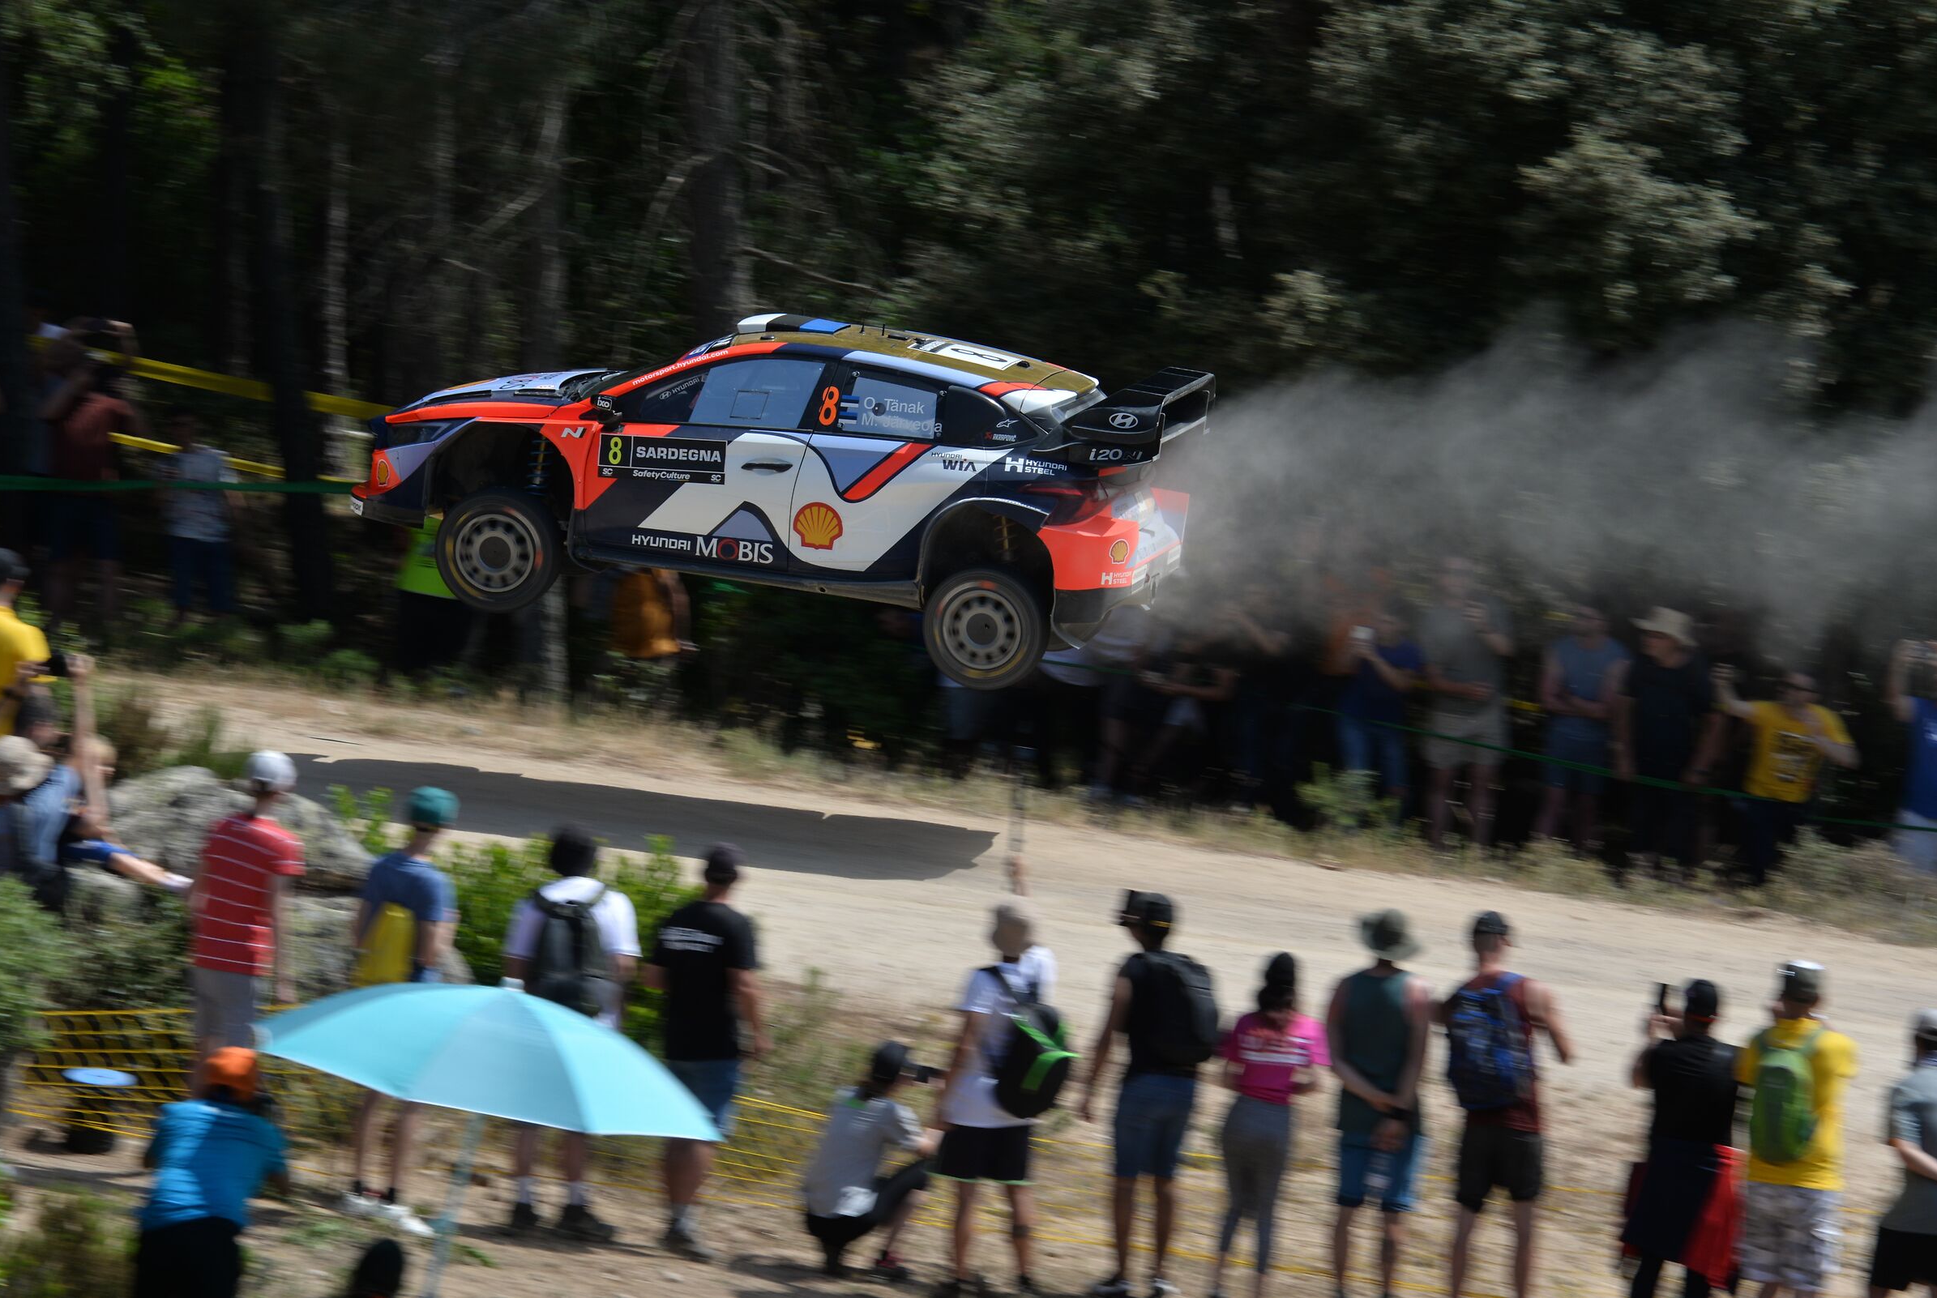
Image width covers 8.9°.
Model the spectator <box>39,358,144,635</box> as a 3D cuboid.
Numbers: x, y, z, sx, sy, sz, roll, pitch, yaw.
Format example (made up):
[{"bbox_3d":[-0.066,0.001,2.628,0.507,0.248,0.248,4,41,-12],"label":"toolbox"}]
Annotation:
[{"bbox_3d":[-5.543,-0.965,78.500,0.560,1.740,0.420,-2,6,-24],"label":"spectator"}]

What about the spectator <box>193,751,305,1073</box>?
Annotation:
[{"bbox_3d":[-3.162,1.349,54.500,0.500,1.770,0.360,2,6,25],"label":"spectator"}]

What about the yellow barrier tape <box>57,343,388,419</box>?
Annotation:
[{"bbox_3d":[-4.850,-1.744,81.000,2.250,0.120,0.040,11,0,10],"label":"yellow barrier tape"}]

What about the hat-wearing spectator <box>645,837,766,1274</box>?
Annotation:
[{"bbox_3d":[-1.139,1.753,54.000,0.510,1.780,0.350,2,6,20],"label":"hat-wearing spectator"}]

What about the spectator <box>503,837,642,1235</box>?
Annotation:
[{"bbox_3d":[-1.733,1.667,54.000,0.580,1.780,0.430,1,5,12],"label":"spectator"}]

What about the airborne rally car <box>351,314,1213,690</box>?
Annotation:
[{"bbox_3d":[-1.021,-0.911,64.731,4.220,1.620,1.870,9,9,10],"label":"airborne rally car"}]

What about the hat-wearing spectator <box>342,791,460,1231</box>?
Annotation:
[{"bbox_3d":[-2.420,1.532,53.000,0.490,1.850,0.380,5,7,40],"label":"hat-wearing spectator"}]

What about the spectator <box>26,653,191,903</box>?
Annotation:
[{"bbox_3d":[-3.851,0.567,55.500,0.780,1.080,0.520,-3,6,-30],"label":"spectator"}]

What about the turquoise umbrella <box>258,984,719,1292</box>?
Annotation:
[{"bbox_3d":[-1.973,2.136,47.618,1.820,1.800,1.820,15,8,0],"label":"turquoise umbrella"}]

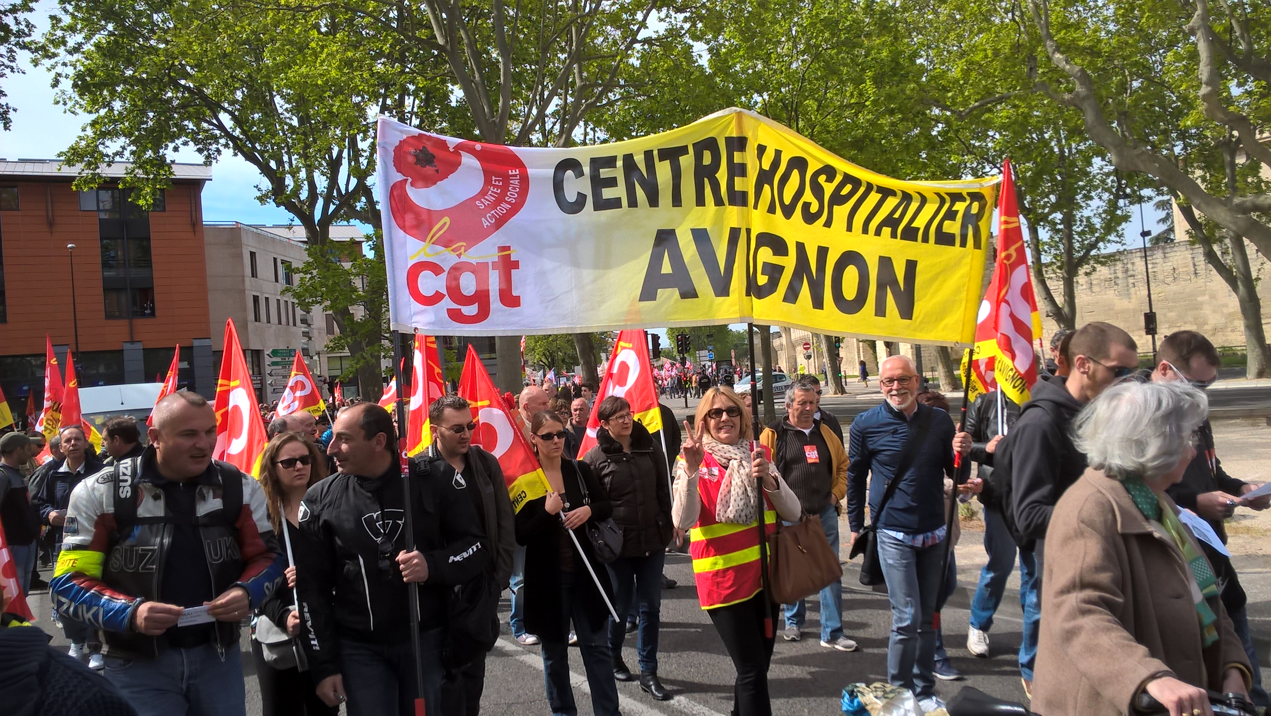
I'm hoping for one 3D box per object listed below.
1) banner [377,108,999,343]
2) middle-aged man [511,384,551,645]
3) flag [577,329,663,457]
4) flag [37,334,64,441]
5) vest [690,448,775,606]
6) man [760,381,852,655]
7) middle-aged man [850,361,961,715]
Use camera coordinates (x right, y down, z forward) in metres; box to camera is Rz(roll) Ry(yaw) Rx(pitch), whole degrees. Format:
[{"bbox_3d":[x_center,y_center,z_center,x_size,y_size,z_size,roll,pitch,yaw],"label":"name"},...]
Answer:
[{"bbox_3d":[0.431,-0.486,4.186,2.830,0.920,0.270,-4,-1,-28],"label":"banner"},{"bbox_3d":[-0.655,1.047,7.000,0.520,1.740,0.380,-4,-2,-40],"label":"middle-aged man"},{"bbox_3d":[-0.092,0.165,5.900,0.500,0.930,0.250,-5,-1,0],"label":"flag"},{"bbox_3d":[-7.000,0.398,12.500,0.450,1.320,0.300,-4,-1,-11],"label":"flag"},{"bbox_3d":[0.426,0.770,4.650,0.420,0.700,0.300,-4,-1,-11],"label":"vest"},{"bbox_3d":[1.029,0.899,6.248,0.550,1.670,0.380,-5,-1,-2],"label":"man"},{"bbox_3d":[1.316,0.832,4.977,0.560,1.720,0.420,-5,-1,13],"label":"middle-aged man"}]

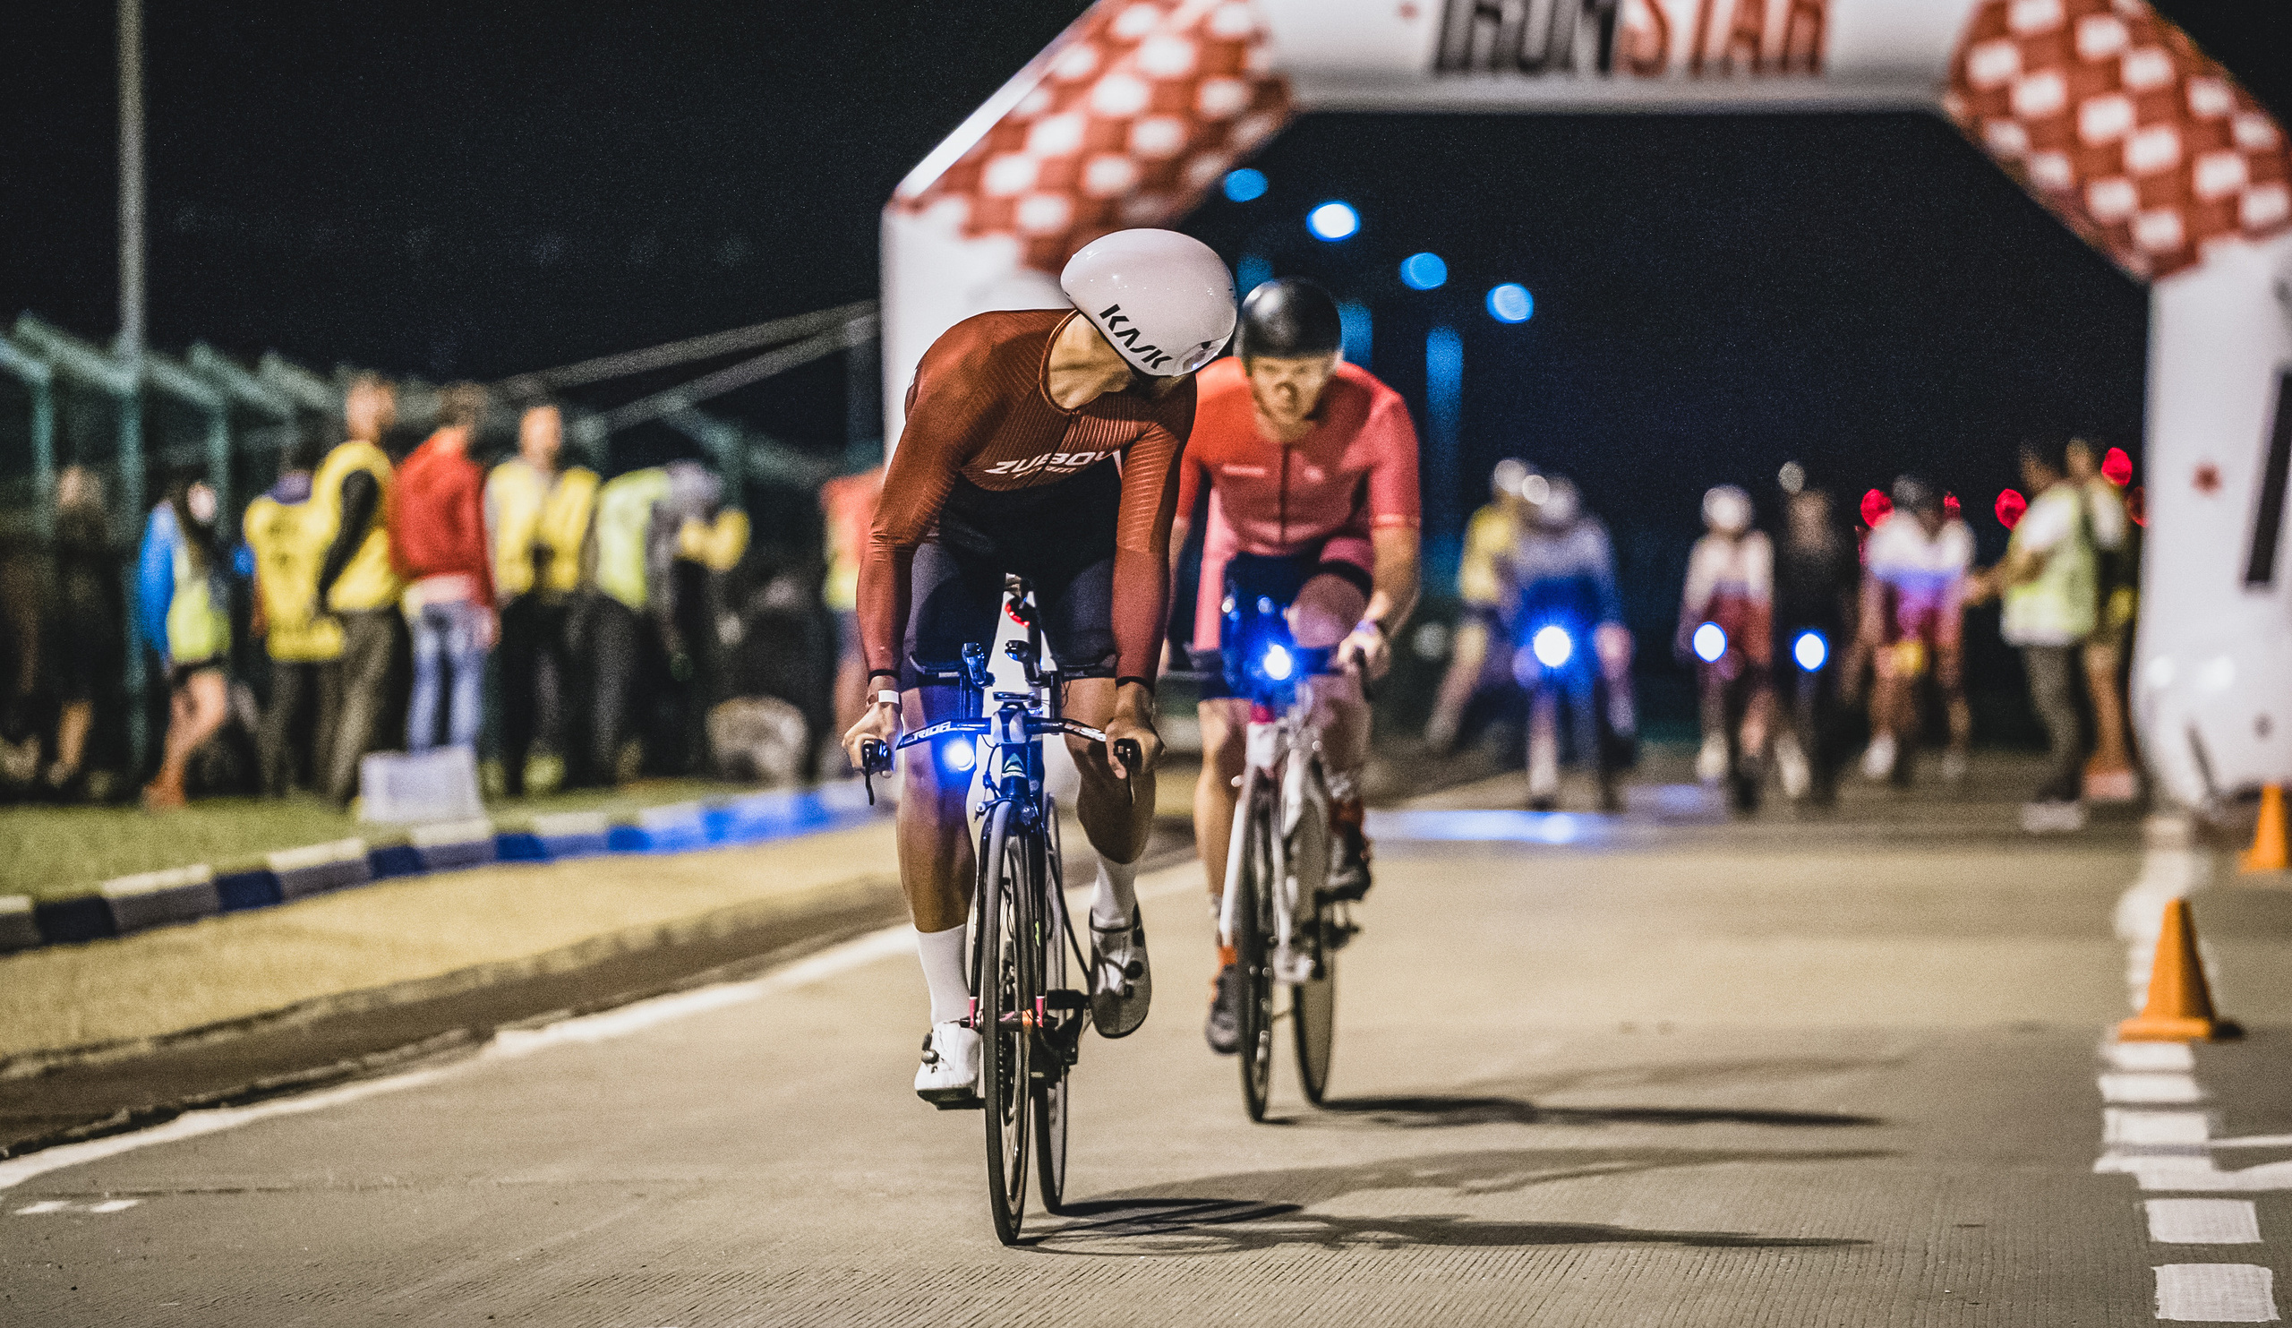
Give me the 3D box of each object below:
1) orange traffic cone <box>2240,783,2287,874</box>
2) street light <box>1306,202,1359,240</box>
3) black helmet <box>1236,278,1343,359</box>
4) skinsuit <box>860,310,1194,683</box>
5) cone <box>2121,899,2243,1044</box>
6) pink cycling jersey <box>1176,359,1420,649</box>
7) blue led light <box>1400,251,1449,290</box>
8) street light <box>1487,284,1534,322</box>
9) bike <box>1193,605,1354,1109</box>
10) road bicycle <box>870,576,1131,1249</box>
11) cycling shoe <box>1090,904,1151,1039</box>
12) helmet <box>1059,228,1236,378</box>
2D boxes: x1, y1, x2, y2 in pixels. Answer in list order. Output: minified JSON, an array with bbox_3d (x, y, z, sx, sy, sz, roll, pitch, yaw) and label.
[{"bbox_3d":[3.963,0.567,44.800,0.235,0.315,0.235,0,0,6],"label":"orange traffic cone"},{"bbox_3d":[2.779,-6.608,190.000,0.650,0.350,0.500,0,0,0],"label":"street light"},{"bbox_3d":[0.270,-0.639,23.870,0.205,0.170,0.270,0,9,6],"label":"black helmet"},{"bbox_3d":[-0.185,-0.260,19.770,0.520,0.580,0.880,0,0,1],"label":"skinsuit"},{"bbox_3d":[2.274,0.669,28.000,0.235,0.315,0.235,0,0,17],"label":"cone"},{"bbox_3d":[0.276,-0.304,24.200,0.490,0.560,0.720,0,0,6],"label":"pink cycling jersey"},{"bbox_3d":[4.811,-6.786,220.000,0.650,0.350,0.500,0,0,0],"label":"blue led light"},{"bbox_3d":[6.955,-6.881,243.000,0.650,0.350,0.500,0,0,0],"label":"street light"},{"bbox_3d":[0.265,0.355,24.150,0.430,0.990,1.660,0,0,7],"label":"bike"},{"bbox_3d":[-0.190,0.382,19.775,0.430,0.990,1.670,0,0,4],"label":"road bicycle"},{"bbox_3d":[-0.041,0.483,20.030,0.100,0.120,0.275,-2,28,-6],"label":"cycling shoe"},{"bbox_3d":[0.004,-0.551,19.500,0.285,0.190,0.210,35,0,-25],"label":"helmet"}]

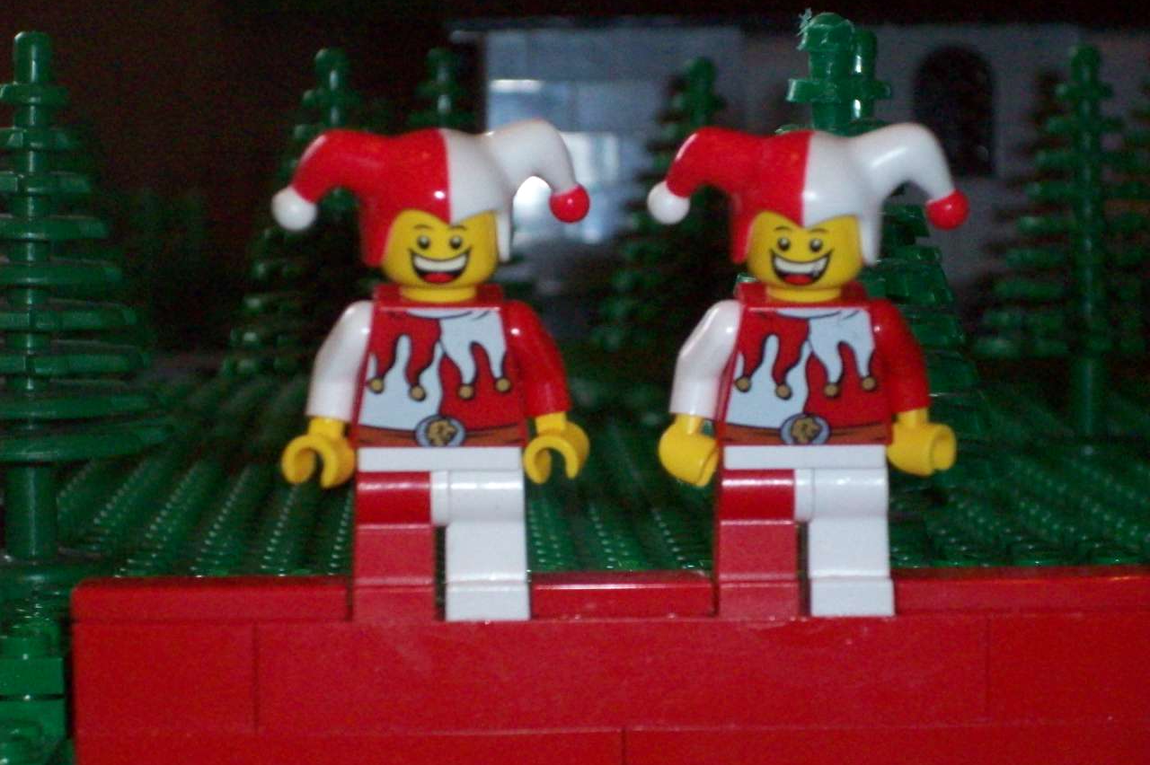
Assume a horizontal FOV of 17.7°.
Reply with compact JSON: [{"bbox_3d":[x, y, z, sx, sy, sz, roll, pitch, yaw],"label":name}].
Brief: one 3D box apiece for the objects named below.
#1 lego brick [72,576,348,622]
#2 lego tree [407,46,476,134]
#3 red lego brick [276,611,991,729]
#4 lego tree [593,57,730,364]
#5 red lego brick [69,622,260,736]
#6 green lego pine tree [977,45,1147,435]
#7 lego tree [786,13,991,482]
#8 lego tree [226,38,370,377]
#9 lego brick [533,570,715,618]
[{"bbox_3d":[-0.032,0.019,0.326,0.024,0.003,0.008,-1,4,-1],"label":"lego brick"},{"bbox_3d":[-0.021,-0.022,0.599,0.033,0.064,0.033,-1,4,-1],"label":"lego tree"},{"bbox_3d":[0.004,0.025,0.327,0.064,0.010,0.008,-1,4,-1],"label":"red lego brick"},{"bbox_3d":[0.021,-0.022,0.614,0.033,0.064,0.033,-1,4,-1],"label":"lego tree"},{"bbox_3d":[-0.036,0.025,0.326,0.016,0.010,0.008,-1,4,-1],"label":"red lego brick"},{"bbox_3d":[0.078,-0.019,0.562,0.033,0.064,0.033,-1,5,1],"label":"green lego pine tree"},{"bbox_3d":[0.028,-0.007,0.392,0.033,0.064,0.033,-1,4,-1],"label":"lego tree"},{"bbox_3d":[-0.036,-0.018,0.552,0.033,0.064,0.033,-1,4,-1],"label":"lego tree"},{"bbox_3d":[0.004,0.019,0.327,0.016,0.003,0.008,-1,4,-1],"label":"lego brick"}]

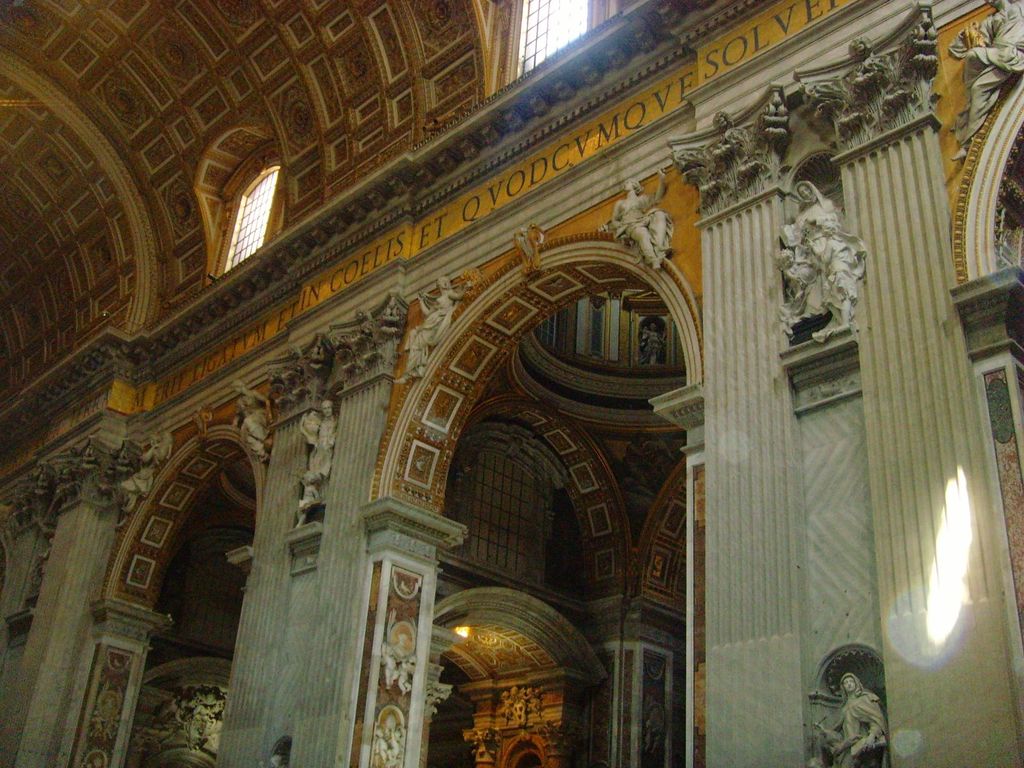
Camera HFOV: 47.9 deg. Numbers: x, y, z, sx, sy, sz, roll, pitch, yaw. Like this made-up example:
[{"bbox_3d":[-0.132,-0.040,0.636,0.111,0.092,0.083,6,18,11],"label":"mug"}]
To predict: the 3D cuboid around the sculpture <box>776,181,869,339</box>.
[{"bbox_3d":[8.260,-3.354,30.547,1.500,5.200,2.600,26,-34,-36],"label":"sculpture"}]

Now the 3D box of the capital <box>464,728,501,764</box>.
[{"bbox_3d":[-1.211,16.148,51.207,1.100,1.400,1.400,26,-34,-36],"label":"capital"}]

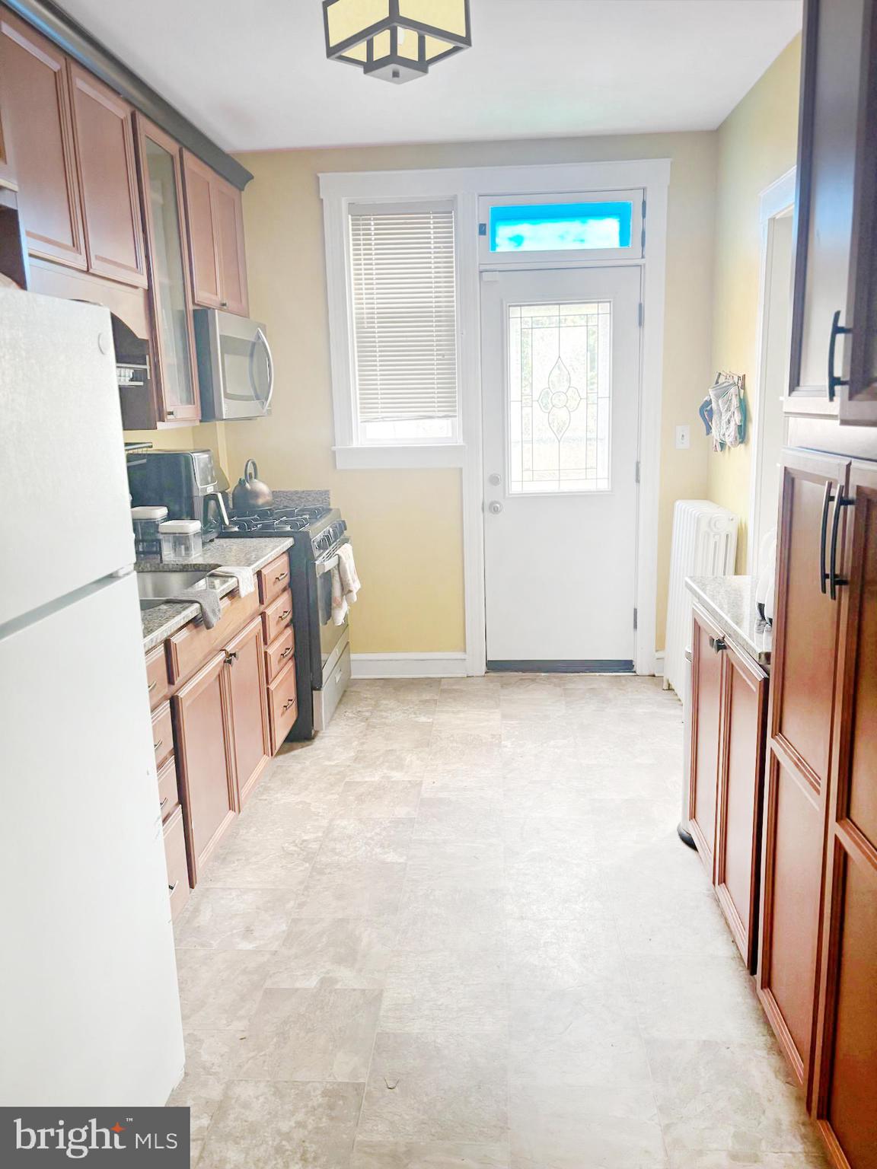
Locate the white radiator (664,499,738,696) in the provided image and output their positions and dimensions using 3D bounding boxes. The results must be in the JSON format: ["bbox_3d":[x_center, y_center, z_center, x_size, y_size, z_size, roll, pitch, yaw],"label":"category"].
[{"bbox_3d":[1.214,0.111,4.081,0.190,0.960,0.480,-1,12,4],"label":"white radiator"}]

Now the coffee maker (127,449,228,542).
[{"bbox_3d":[-1.043,-0.349,3.567,0.365,0.369,0.280,-1,12,4],"label":"coffee maker"}]

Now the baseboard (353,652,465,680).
[{"bbox_3d":[-0.169,0.435,4.716,0.642,0.135,0.020,-1,12,4],"label":"baseboard"}]

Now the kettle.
[{"bbox_3d":[-0.910,-0.472,4.270,0.195,0.240,0.200,-2,12,0],"label":"kettle"}]

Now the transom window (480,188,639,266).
[{"bbox_3d":[0.587,-1.707,4.217,0.782,0.320,0.045,-1,12,4],"label":"transom window"}]

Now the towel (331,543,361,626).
[{"bbox_3d":[-0.425,0.004,4.114,0.100,0.355,0.300,-1,12,4],"label":"towel"}]

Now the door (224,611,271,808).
[{"bbox_3d":[-0.695,0.459,3.194,0.022,0.582,0.440,-1,12,4],"label":"door"}]

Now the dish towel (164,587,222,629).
[{"bbox_3d":[-0.707,0.077,2.519,0.150,0.102,0.180,-1,12,4],"label":"dish towel"}]

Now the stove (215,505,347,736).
[{"bbox_3d":[-0.802,0.148,4.181,0.685,0.955,0.760,-1,12,4],"label":"stove"}]

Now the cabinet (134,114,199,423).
[{"bbox_3d":[-1.120,-1.096,3.172,0.320,1.040,0.425,-1,12,4],"label":"cabinet"}]

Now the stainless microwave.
[{"bbox_3d":[-1.014,-0.932,3.816,0.420,0.415,0.754,-1,12,4],"label":"stainless microwave"}]

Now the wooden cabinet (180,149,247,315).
[{"bbox_3d":[-1.088,-1.447,3.723,0.320,0.580,0.790,-1,12,4],"label":"wooden cabinet"}]

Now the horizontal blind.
[{"bbox_3d":[-0.159,-1.278,4.344,0.505,1.163,0.090,-1,12,4],"label":"horizontal blind"}]

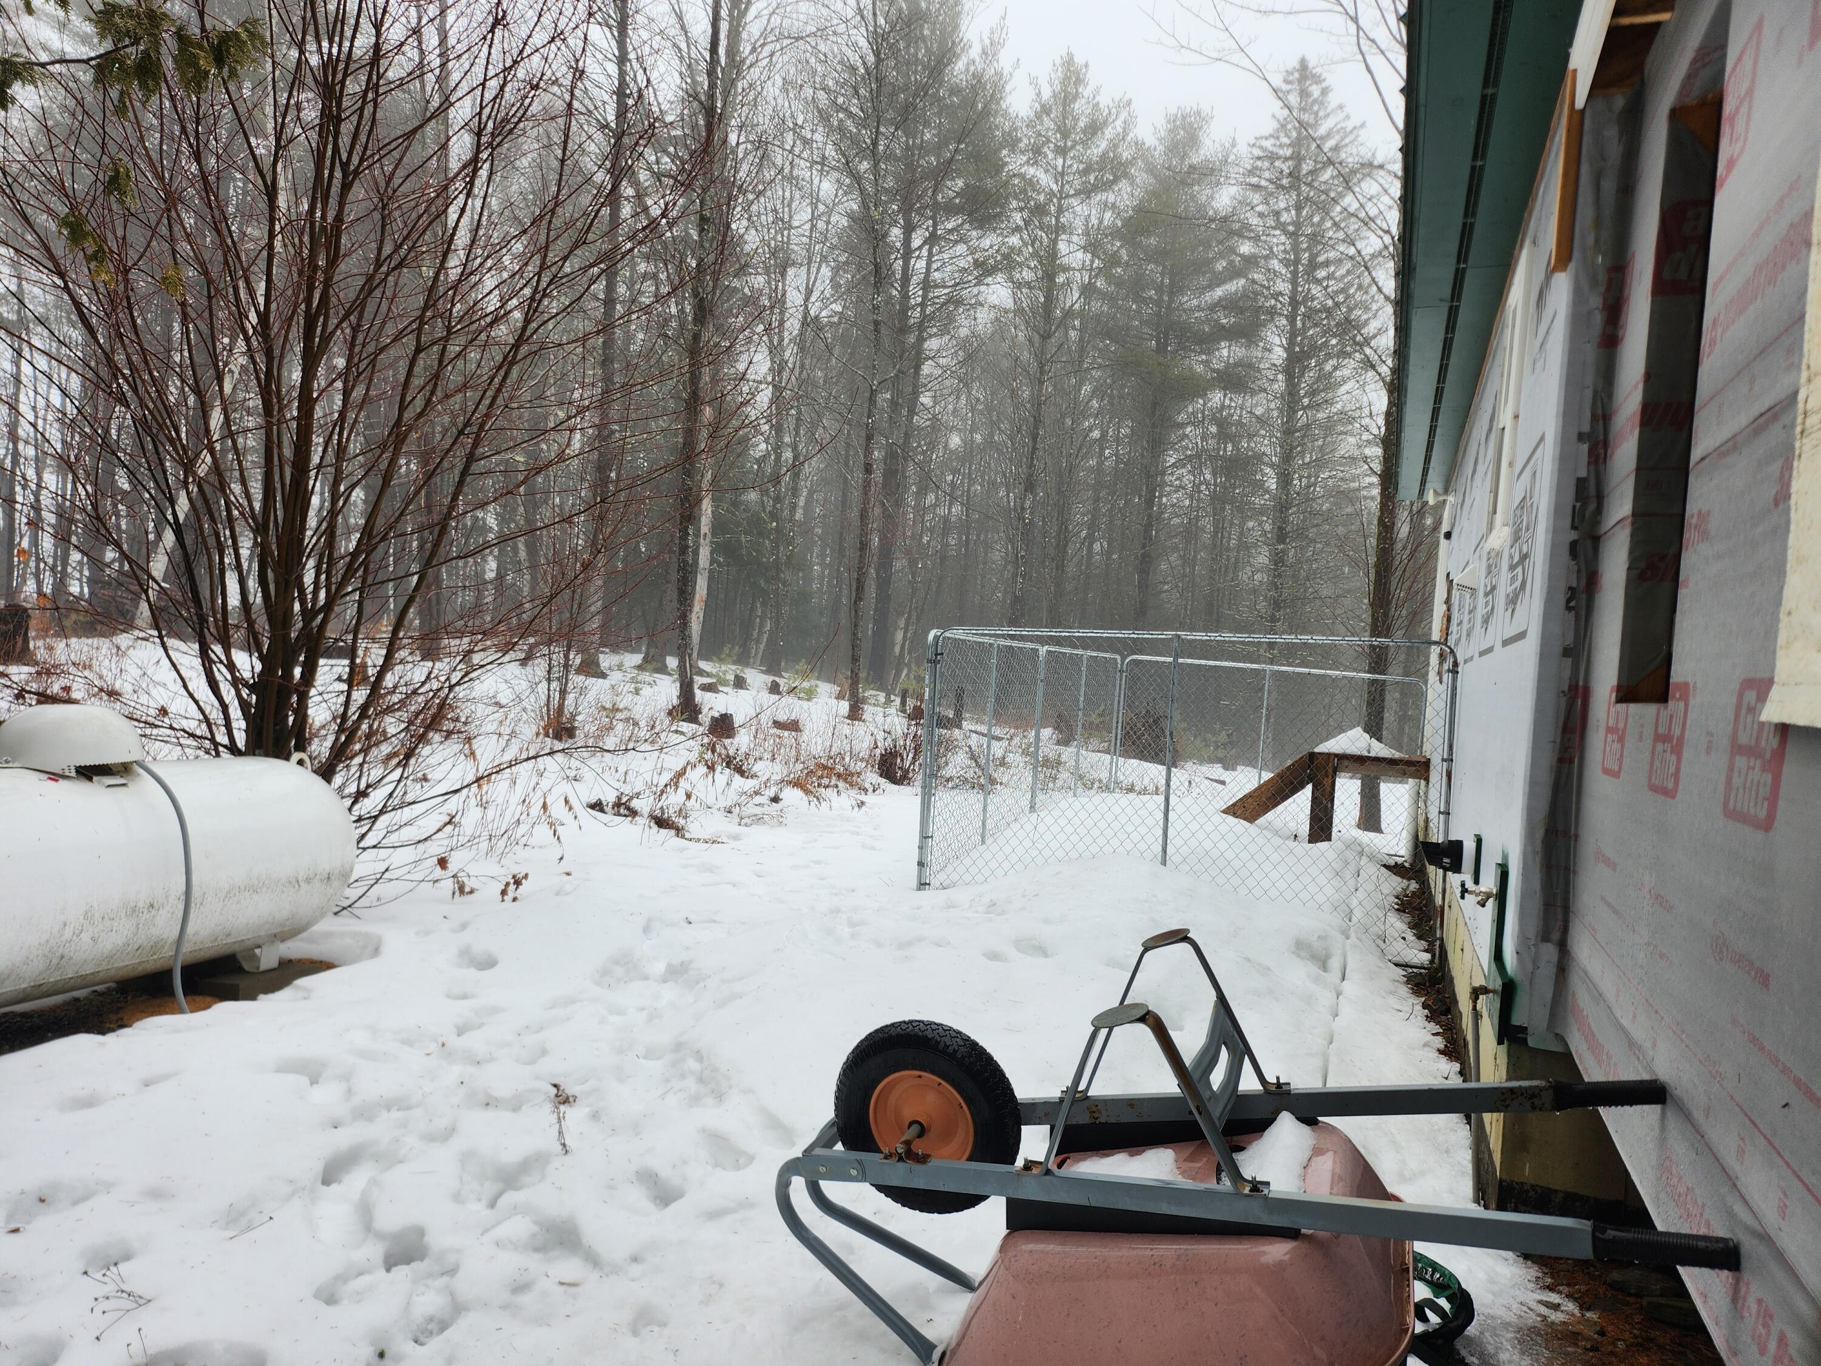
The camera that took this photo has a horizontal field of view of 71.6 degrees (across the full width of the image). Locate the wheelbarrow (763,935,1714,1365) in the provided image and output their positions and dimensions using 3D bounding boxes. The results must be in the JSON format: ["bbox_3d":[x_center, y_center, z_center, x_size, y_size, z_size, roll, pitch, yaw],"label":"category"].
[{"bbox_3d":[0.517,0.859,2.317,1.614,0.686,0.660,-12,2,22],"label":"wheelbarrow"}]

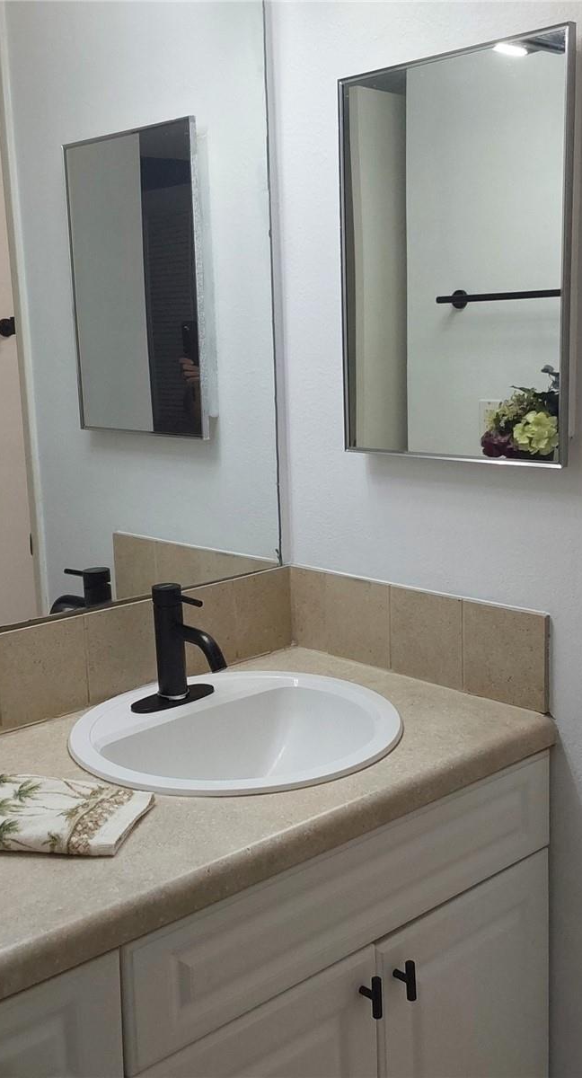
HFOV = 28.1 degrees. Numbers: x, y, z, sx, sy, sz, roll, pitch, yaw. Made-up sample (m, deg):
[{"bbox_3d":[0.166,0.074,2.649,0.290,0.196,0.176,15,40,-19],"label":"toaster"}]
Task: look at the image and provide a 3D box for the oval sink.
[{"bbox_3d":[-0.078,0.348,1.697,0.485,0.165,0.468,-11,14,-42],"label":"oval sink"}]

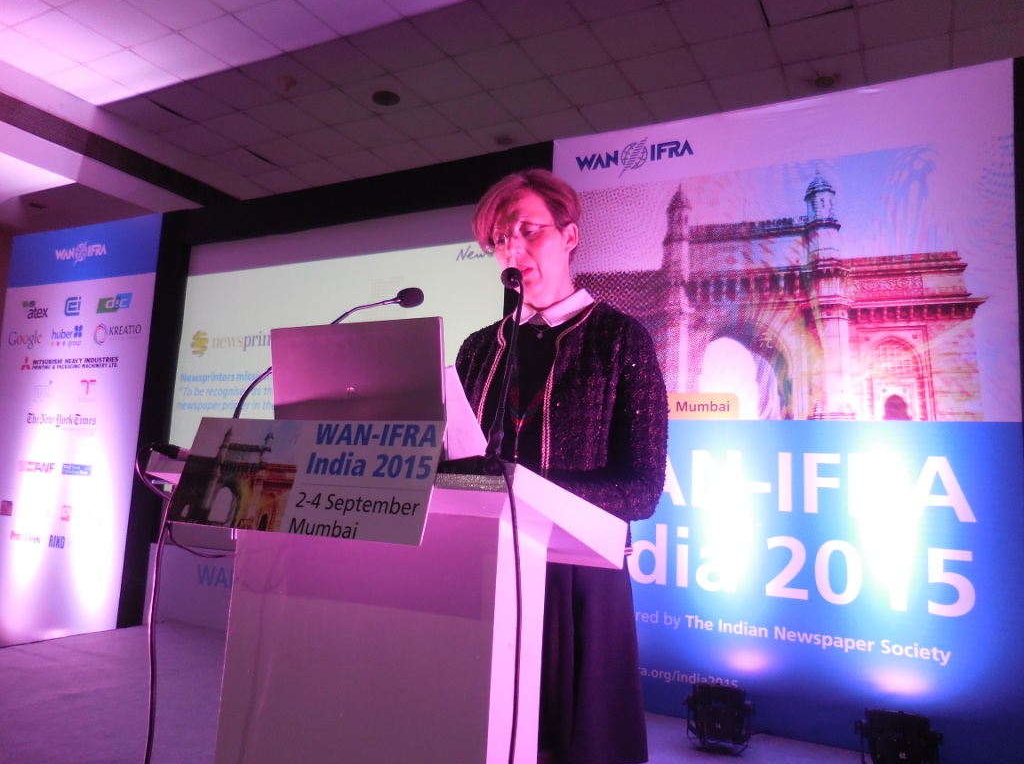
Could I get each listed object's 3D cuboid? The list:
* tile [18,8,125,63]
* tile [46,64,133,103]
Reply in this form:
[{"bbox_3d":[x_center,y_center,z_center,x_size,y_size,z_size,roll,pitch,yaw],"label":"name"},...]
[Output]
[{"bbox_3d":[-3.584,-2.795,6.001,0.600,0.020,0.600,-1,-7,27],"label":"tile"},{"bbox_3d":[-3.845,-2.722,6.806,0.600,0.025,0.600,-1,-7,28],"label":"tile"}]

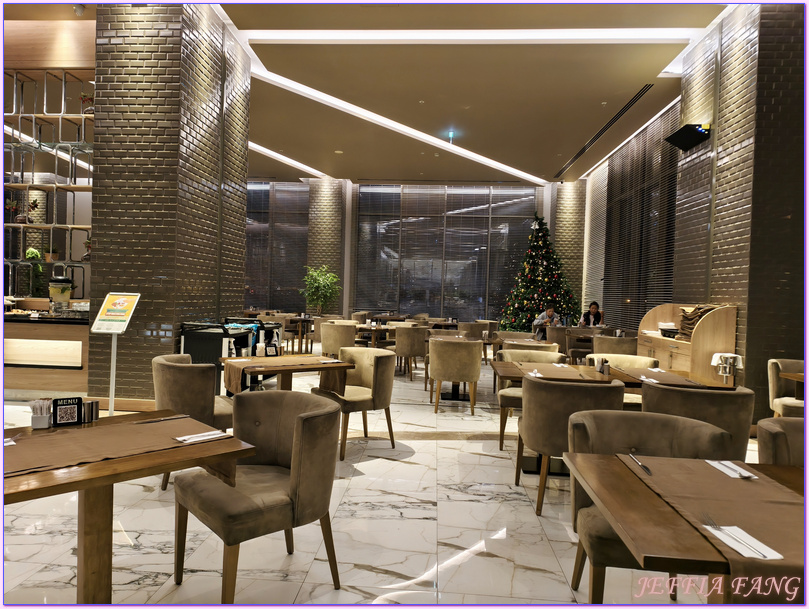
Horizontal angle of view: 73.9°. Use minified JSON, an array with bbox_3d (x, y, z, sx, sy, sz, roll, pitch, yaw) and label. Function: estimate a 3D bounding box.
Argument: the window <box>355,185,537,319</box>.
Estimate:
[{"bbox_3d":[1.167,-1.294,15.386,5.071,4.140,0.150,2,1,3],"label":"window"}]

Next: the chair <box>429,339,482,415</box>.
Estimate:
[{"bbox_3d":[0.588,0.803,6.170,0.590,0.800,0.600,2,1,6],"label":"chair"}]

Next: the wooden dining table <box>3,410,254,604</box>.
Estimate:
[{"bbox_3d":[-1.061,0.849,1.859,0.770,0.750,0.755,1,1,-44],"label":"wooden dining table"}]

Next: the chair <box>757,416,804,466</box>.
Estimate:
[{"bbox_3d":[1.720,0.914,2.123,0.575,0.800,0.600,2,1,8],"label":"chair"}]

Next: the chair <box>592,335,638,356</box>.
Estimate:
[{"bbox_3d":[2.953,0.862,7.744,0.590,0.800,0.600,2,1,4],"label":"chair"}]

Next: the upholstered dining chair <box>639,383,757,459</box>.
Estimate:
[{"bbox_3d":[1.787,0.902,3.437,0.610,0.810,0.570,2,1,3],"label":"upholstered dining chair"}]

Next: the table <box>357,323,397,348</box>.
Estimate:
[{"bbox_3d":[-0.518,0.742,8.934,0.820,0.740,0.820,1,2,-40],"label":"table"}]

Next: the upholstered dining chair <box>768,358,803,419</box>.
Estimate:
[{"bbox_3d":[3.532,0.921,4.737,0.590,0.800,0.600,2,1,9],"label":"upholstered dining chair"}]

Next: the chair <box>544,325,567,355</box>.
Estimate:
[{"bbox_3d":[2.696,0.805,9.221,0.575,0.800,0.600,2,1,6],"label":"chair"}]

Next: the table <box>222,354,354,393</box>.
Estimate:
[{"bbox_3d":[-0.916,0.817,4.145,0.790,0.750,0.770,1,1,-34],"label":"table"}]

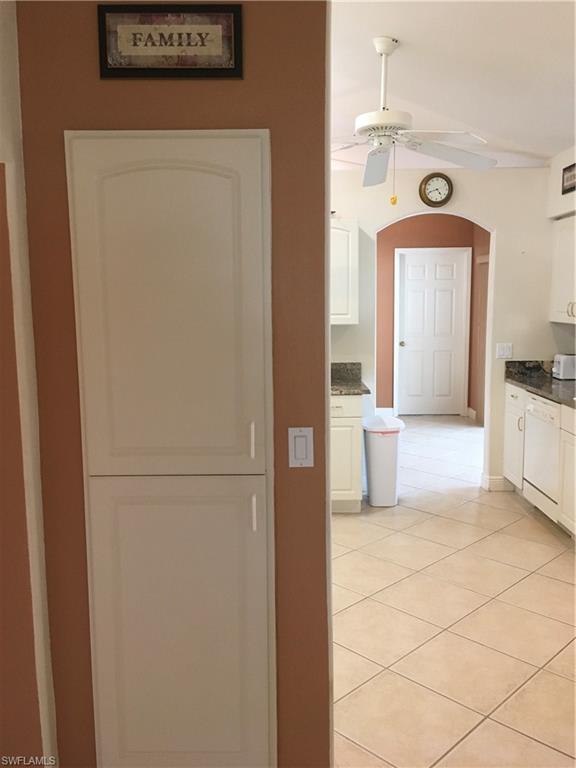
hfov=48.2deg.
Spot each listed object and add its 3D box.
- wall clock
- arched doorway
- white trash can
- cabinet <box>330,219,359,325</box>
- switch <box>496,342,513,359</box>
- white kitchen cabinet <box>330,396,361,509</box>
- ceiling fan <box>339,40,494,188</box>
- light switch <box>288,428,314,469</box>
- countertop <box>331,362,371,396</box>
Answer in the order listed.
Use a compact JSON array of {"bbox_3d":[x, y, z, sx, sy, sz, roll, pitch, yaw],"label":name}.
[{"bbox_3d":[1.110,-1.452,4.817,0.258,0.258,0.050,-1,7,1],"label":"wall clock"},{"bbox_3d":[1.128,-0.261,5.038,0.910,2.070,0.150,-1,7,1],"label":"arched doorway"},{"bbox_3d":[0.725,0.567,4.864,0.310,0.655,0.370,-1,7,1],"label":"white trash can"},{"bbox_3d":[0.313,-0.811,4.768,0.400,0.750,0.330,-1,7,1],"label":"cabinet"},{"bbox_3d":[1.673,-0.257,4.973,0.118,0.116,0.012,-1,7,1],"label":"switch"},{"bbox_3d":[0.322,0.476,4.789,0.400,0.865,0.600,-1,7,1],"label":"white kitchen cabinet"},{"bbox_3d":[0.493,-1.448,3.311,1.220,0.630,1.220,-1,7,1],"label":"ceiling fan"},{"bbox_3d":[0.038,0.182,1.835,0.070,0.114,0.010,-1,7,1],"label":"light switch"},{"bbox_3d":[0.344,-0.042,4.715,0.450,0.160,0.620,-1,7,1],"label":"countertop"}]

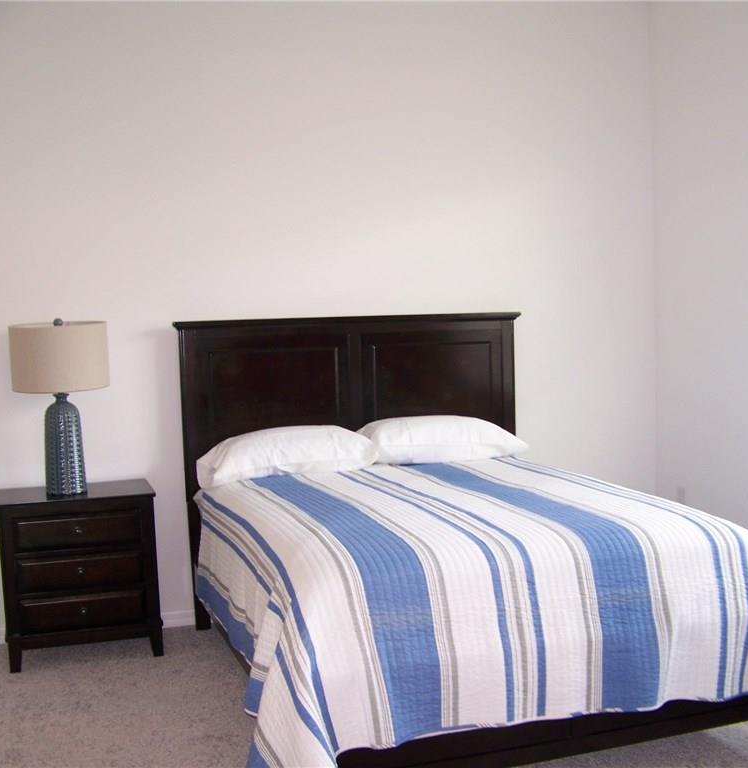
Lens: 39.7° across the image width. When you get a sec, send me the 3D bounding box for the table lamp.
[{"bbox_3d":[-1.278,0.096,4.251,0.385,0.724,0.385,-3,3,-17],"label":"table lamp"}]

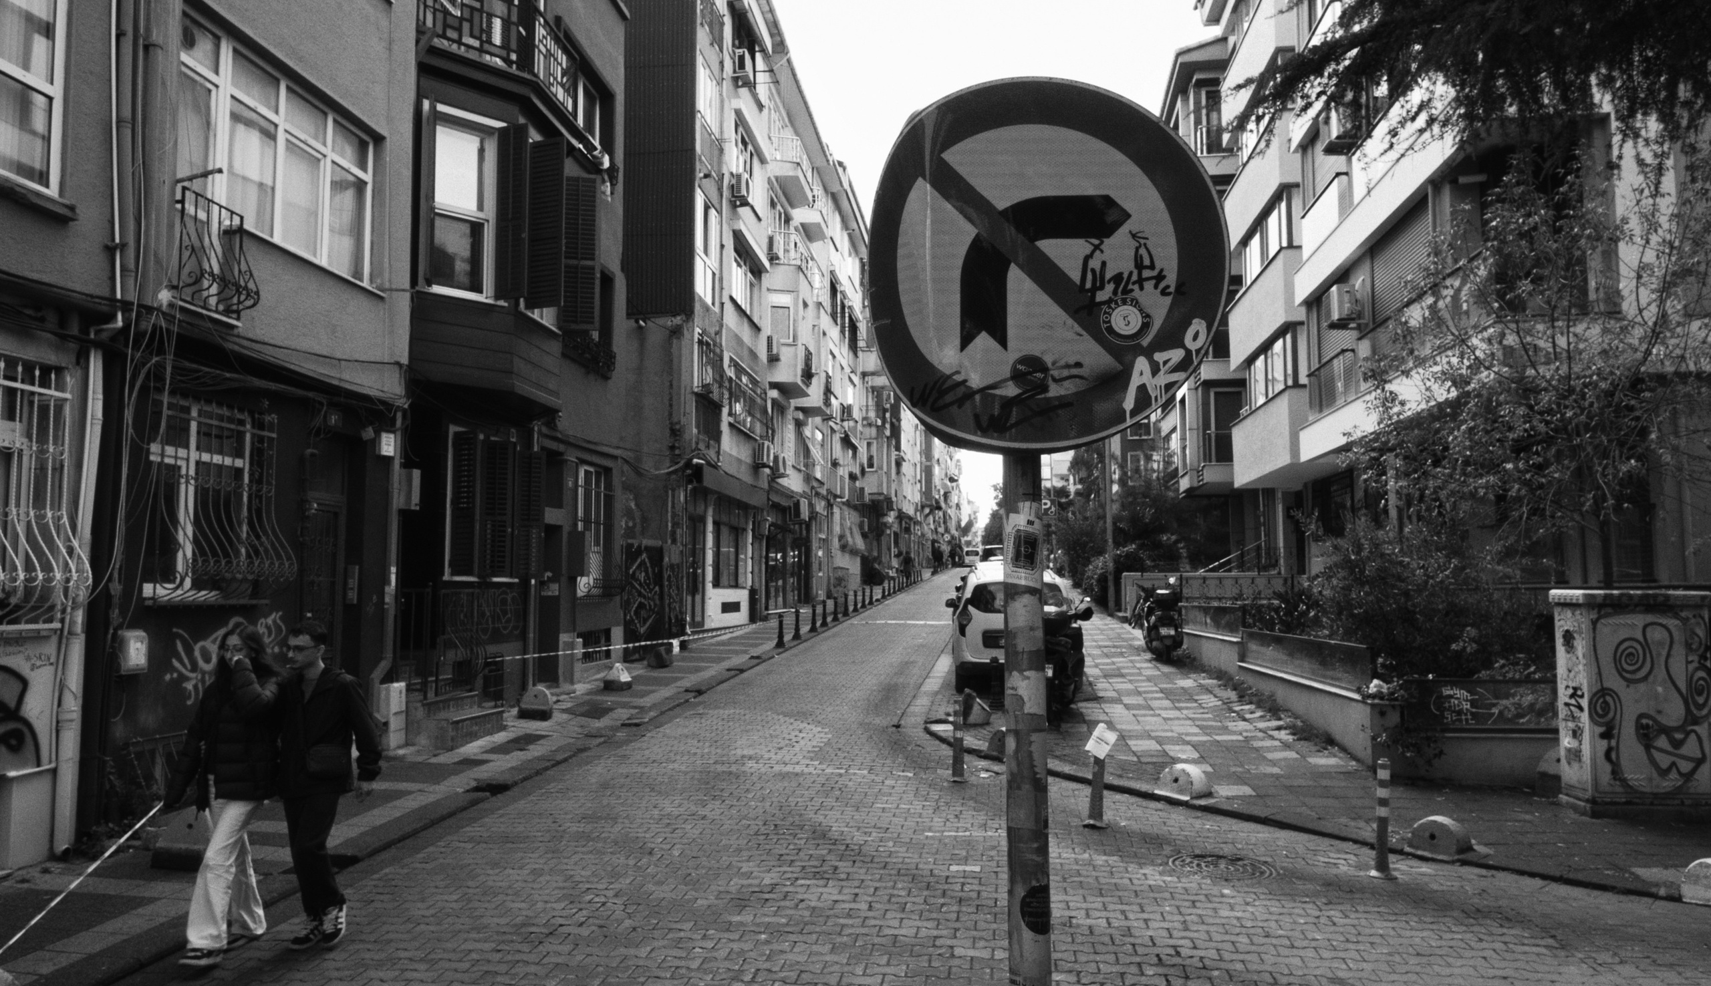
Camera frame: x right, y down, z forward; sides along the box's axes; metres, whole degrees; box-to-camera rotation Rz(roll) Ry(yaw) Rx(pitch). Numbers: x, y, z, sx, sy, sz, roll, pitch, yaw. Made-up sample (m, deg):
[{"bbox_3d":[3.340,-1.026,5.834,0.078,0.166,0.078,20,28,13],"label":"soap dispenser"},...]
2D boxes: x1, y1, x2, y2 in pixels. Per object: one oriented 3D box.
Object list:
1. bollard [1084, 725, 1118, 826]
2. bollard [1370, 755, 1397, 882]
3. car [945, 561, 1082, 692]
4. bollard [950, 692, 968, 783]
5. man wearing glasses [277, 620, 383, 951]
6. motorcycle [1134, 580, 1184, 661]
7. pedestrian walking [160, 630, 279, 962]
[{"bbox_3d":[1.906,2.223,8.960,0.200,0.750,0.200,3,-5,0],"label":"bollard"},{"bbox_3d":[3.580,2.199,7.730,0.200,0.750,0.200,0,-5,0],"label":"bollard"},{"bbox_3d":[2.380,2.080,17.500,1.780,1.730,4.000,0,-3,5],"label":"car"},{"bbox_3d":[0.972,2.298,10.630,0.180,0.750,0.180,0,-5,0],"label":"bollard"},{"bbox_3d":[-2.850,1.555,6.150,0.580,1.720,0.480,-1,-5,7],"label":"man wearing glasses"},{"bbox_3d":[5.200,2.160,19.500,0.720,1.270,1.900,0,-5,4],"label":"motorcycle"},{"bbox_3d":[-3.300,1.560,5.950,0.600,1.680,0.580,0,-5,6],"label":"pedestrian walking"}]

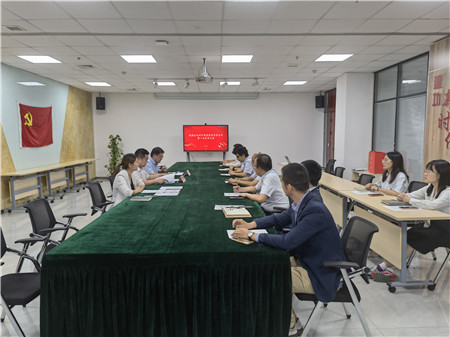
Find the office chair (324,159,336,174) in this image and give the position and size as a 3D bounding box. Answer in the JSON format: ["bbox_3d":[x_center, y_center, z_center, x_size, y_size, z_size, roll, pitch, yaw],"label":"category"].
[{"bbox_3d":[2.347,0.199,7.909,0.580,0.870,0.580,-1,6,-1],"label":"office chair"}]

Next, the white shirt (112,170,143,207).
[{"bbox_3d":[-1.232,0.308,4.100,0.370,0.580,0.440,-1,6,-1],"label":"white shirt"}]

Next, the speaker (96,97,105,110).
[{"bbox_3d":[-4.051,-2.111,10.612,0.270,0.410,0.260,-2,6,-14],"label":"speaker"}]

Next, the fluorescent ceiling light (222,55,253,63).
[{"bbox_3d":[0.237,-2.070,6.043,0.600,0.050,0.600,-1,6,-1],"label":"fluorescent ceiling light"}]

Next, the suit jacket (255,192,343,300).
[{"bbox_3d":[0.544,0.502,2.327,0.640,0.700,0.520,-1,6,-4],"label":"suit jacket"}]

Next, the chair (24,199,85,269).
[{"bbox_3d":[-1.537,0.747,3.124,0.580,0.840,0.580,-1,6,-7],"label":"chair"}]

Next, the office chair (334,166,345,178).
[{"bbox_3d":[1.983,0.401,6.266,0.580,0.860,0.580,-1,6,-1],"label":"office chair"}]

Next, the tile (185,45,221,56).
[{"bbox_3d":[-0.352,-1.986,5.438,0.600,0.020,0.600,-1,6,-1],"label":"tile"}]

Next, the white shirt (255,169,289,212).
[{"bbox_3d":[0.529,0.256,3.738,0.420,0.540,0.480,-1,6,-1],"label":"white shirt"}]

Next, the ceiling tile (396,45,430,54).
[{"bbox_3d":[3.247,-2.022,5.499,0.600,0.020,0.600,-1,6,-1],"label":"ceiling tile"}]

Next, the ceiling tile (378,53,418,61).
[{"bbox_3d":[3.239,-2.086,6.115,0.595,0.020,0.595,-1,6,-1],"label":"ceiling tile"}]

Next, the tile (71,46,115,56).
[{"bbox_3d":[-2.156,-1.960,5.407,0.600,0.025,0.600,-1,6,-1],"label":"tile"}]

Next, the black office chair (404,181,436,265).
[{"bbox_3d":[2.340,0.669,4.200,0.600,0.880,0.580,-1,6,-2],"label":"black office chair"}]

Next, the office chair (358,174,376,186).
[{"bbox_3d":[1.888,0.542,4.747,0.580,0.840,0.580,-2,6,-15],"label":"office chair"}]

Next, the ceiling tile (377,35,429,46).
[{"bbox_3d":[2.658,-1.953,4.892,0.600,0.020,0.600,-1,6,-1],"label":"ceiling tile"}]

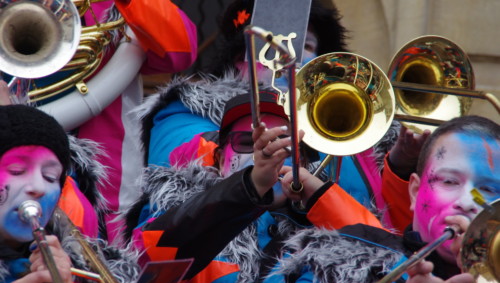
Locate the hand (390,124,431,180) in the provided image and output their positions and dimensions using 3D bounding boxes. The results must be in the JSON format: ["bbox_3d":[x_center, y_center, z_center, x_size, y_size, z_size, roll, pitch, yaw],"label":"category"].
[{"bbox_3d":[0.345,0.020,8.800,0.100,0.135,0.085,12,0,-6],"label":"hand"}]

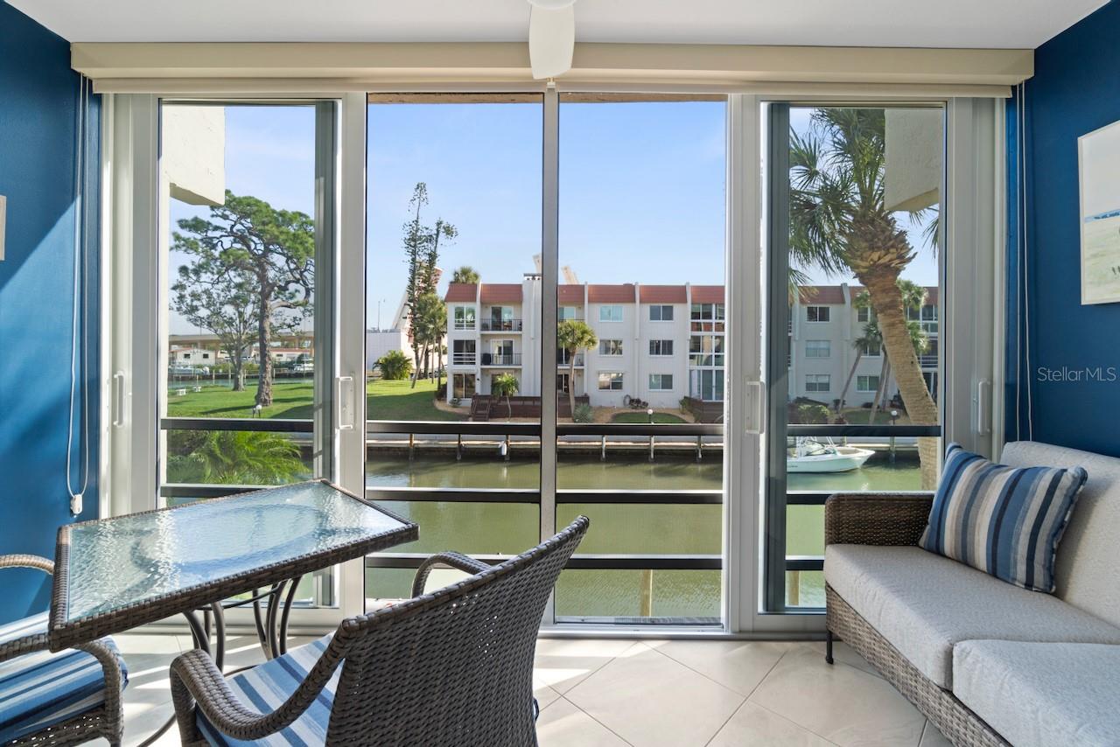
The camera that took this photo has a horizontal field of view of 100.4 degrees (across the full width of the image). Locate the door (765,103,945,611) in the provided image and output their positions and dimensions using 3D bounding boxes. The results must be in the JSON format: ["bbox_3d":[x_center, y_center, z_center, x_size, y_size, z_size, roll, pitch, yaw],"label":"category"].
[{"bbox_3d":[1.290,-0.070,2.030,0.790,2.210,0.080,0,0,0],"label":"door"}]

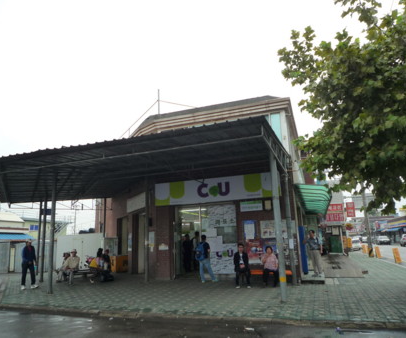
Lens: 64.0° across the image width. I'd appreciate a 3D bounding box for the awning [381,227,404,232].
[{"bbox_3d":[28.982,9.333,50.000,1.500,0.900,8.000,-7,-13,22],"label":"awning"}]

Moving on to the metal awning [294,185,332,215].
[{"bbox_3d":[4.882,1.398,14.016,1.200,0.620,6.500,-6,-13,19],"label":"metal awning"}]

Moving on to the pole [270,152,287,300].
[{"bbox_3d":[1.901,1.358,8.245,0.150,3.779,0.150,-6,-13,19],"label":"pole"}]

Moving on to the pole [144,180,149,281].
[{"bbox_3d":[-2.157,2.351,12.664,0.100,3.904,0.100,-7,-13,22],"label":"pole"}]

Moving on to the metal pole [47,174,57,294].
[{"bbox_3d":[-4.908,2.054,10.615,0.140,3.819,0.140,-7,-13,18],"label":"metal pole"}]

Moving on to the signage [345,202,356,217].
[{"bbox_3d":[11.114,3.060,24.424,0.549,1.086,0.150,-6,-13,19],"label":"signage"}]

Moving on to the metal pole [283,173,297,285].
[{"bbox_3d":[2.800,1.854,10.513,0.130,3.600,0.130,-6,-12,19],"label":"metal pole"}]

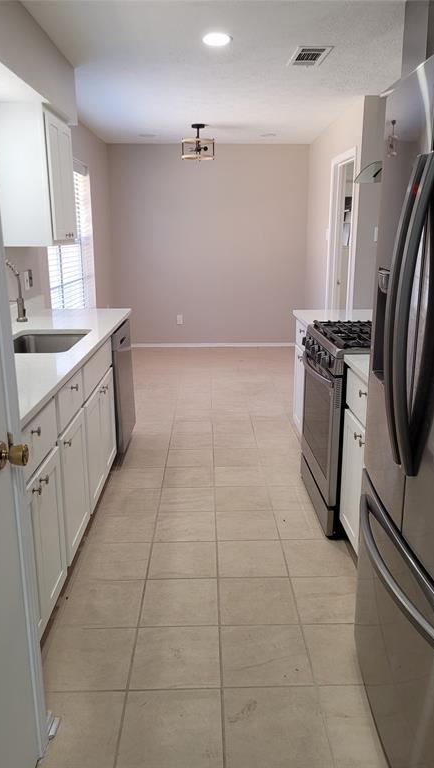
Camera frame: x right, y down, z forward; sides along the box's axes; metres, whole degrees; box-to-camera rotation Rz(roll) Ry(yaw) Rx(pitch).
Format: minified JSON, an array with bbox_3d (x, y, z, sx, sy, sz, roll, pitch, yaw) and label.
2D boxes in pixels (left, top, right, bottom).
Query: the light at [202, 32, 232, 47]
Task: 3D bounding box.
[{"bbox_3d":[0.000,-1.905,3.185,0.175,0.025,0.175,-1,15,-1],"label":"light"}]

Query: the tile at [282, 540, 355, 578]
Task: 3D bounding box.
[{"bbox_3d":[0.458,0.785,2.602,0.299,0.010,0.299,-1,15,-1],"label":"tile"}]

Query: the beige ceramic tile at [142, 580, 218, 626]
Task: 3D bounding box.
[{"bbox_3d":[-0.144,0.876,2.309,0.302,0.010,0.302,-1,15,-1],"label":"beige ceramic tile"}]

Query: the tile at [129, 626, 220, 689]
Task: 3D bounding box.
[{"bbox_3d":[-0.139,0.955,2.018,0.302,0.012,0.302,-1,15,-1],"label":"tile"}]

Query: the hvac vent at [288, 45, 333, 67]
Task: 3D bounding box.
[{"bbox_3d":[0.553,-1.940,3.443,0.210,0.022,0.400,-1,15,-1],"label":"hvac vent"}]

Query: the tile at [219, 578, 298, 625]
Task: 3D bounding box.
[{"bbox_3d":[0.161,0.873,2.319,0.302,0.012,0.302,-1,15,-1],"label":"tile"}]

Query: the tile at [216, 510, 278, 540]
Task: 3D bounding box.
[{"bbox_3d":[0.150,0.719,2.911,0.302,0.012,0.302,-1,15,-1],"label":"tile"}]

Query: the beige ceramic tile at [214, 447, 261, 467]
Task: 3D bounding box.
[{"bbox_3d":[0.132,0.486,3.789,0.302,0.010,0.302,-1,15,-1],"label":"beige ceramic tile"}]

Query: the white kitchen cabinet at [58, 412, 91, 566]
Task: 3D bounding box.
[{"bbox_3d":[-0.883,0.427,2.502,0.560,0.560,0.460,-1,15,-1],"label":"white kitchen cabinet"}]

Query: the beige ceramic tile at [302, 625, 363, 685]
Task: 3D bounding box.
[{"bbox_3d":[0.473,0.945,2.027,0.302,0.012,0.302,-1,15,-1],"label":"beige ceramic tile"}]

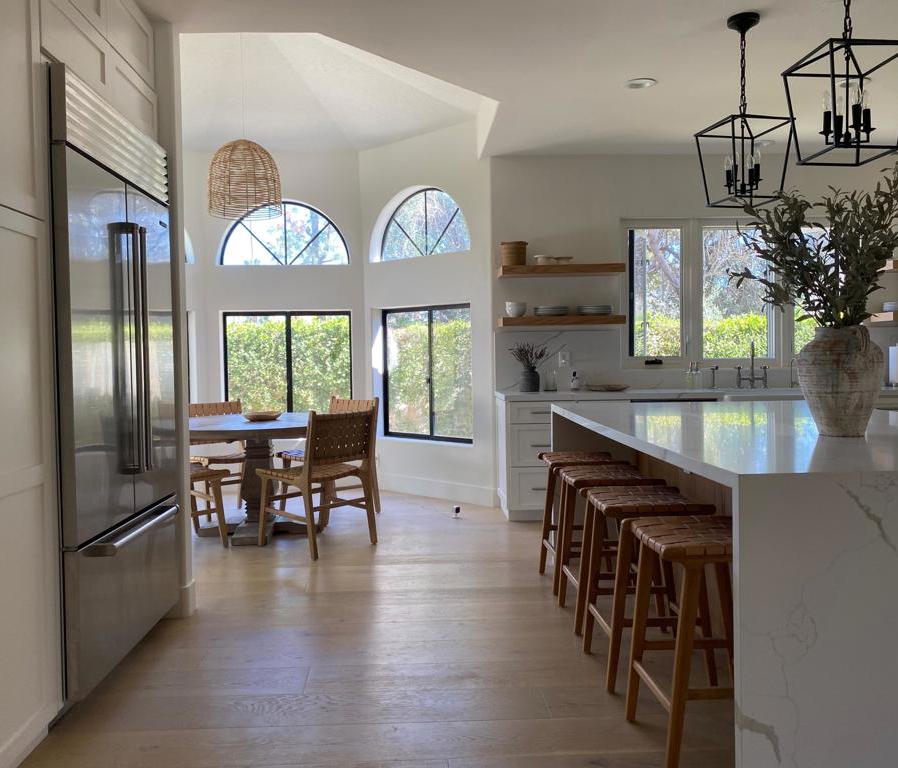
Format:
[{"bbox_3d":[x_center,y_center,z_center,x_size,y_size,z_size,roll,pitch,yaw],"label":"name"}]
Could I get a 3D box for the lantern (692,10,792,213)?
[{"bbox_3d":[1.387,-1.279,3.623,0.318,0.855,0.318,-1,2,-12],"label":"lantern"}]

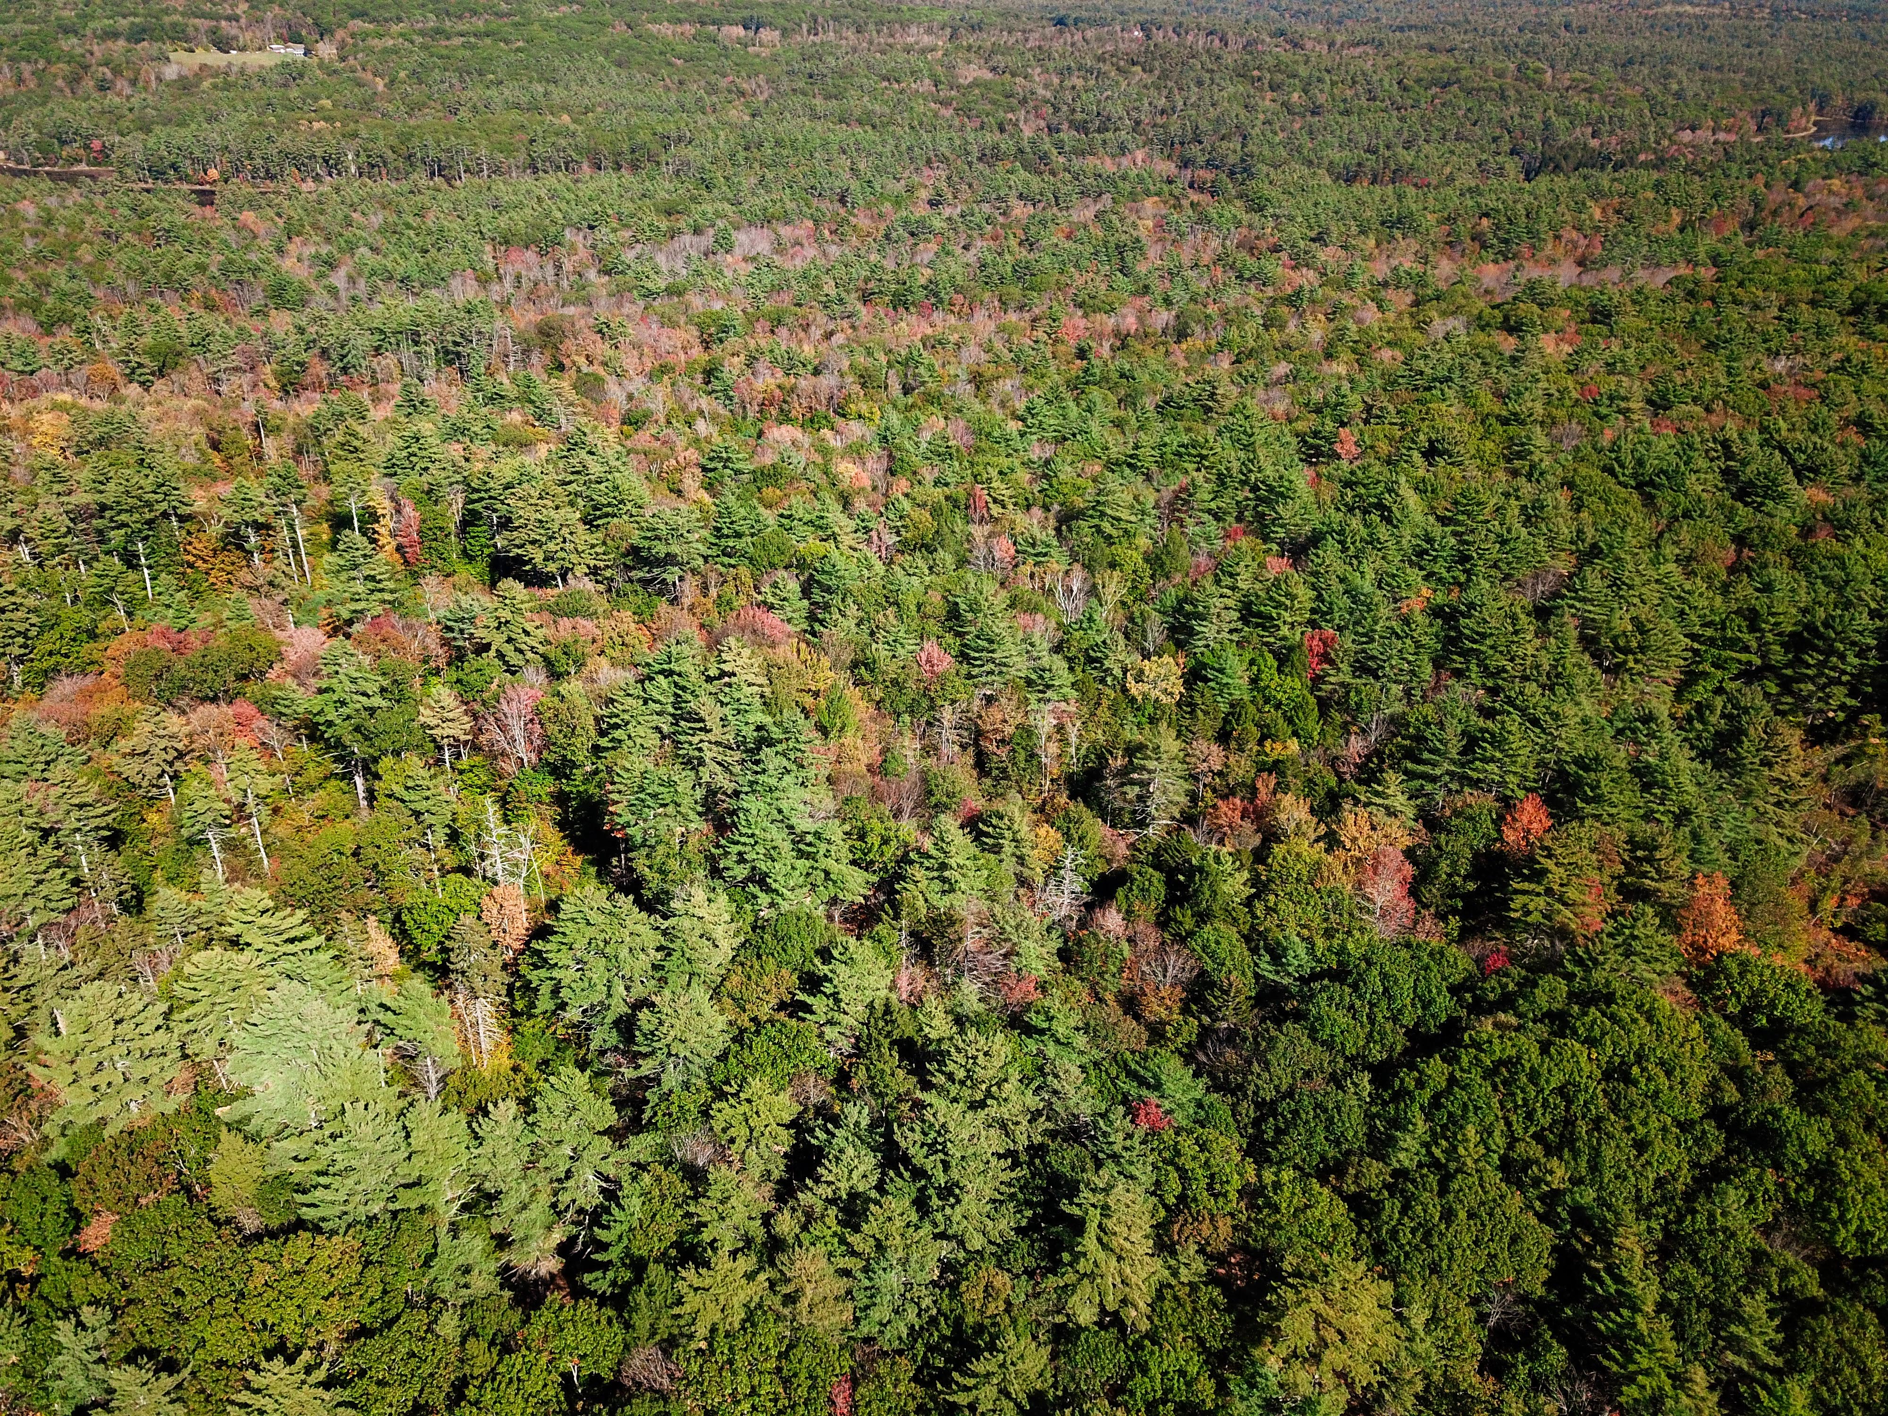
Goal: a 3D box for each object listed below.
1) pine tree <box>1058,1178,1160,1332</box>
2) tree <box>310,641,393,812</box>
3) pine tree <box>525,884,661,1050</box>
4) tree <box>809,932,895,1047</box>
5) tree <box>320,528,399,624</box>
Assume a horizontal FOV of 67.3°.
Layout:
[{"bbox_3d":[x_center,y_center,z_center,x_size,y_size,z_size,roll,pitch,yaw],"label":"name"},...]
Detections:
[{"bbox_3d":[12.320,42.120,105.290,7.350,20.000,7.350,0,28,0],"label":"pine tree"},{"bbox_3d":[-71.850,3.420,172.410,9.830,24.500,9.830,0,28,0],"label":"tree"},{"bbox_3d":[-32.260,26.210,131.130,12.500,23.500,12.500,0,28,0],"label":"pine tree"},{"bbox_3d":[-8.420,28.810,130.010,8.210,20.000,8.210,0,28,0],"label":"tree"},{"bbox_3d":[-86.650,-16.160,211.410,11.630,22.000,11.630,0,28,0],"label":"tree"}]

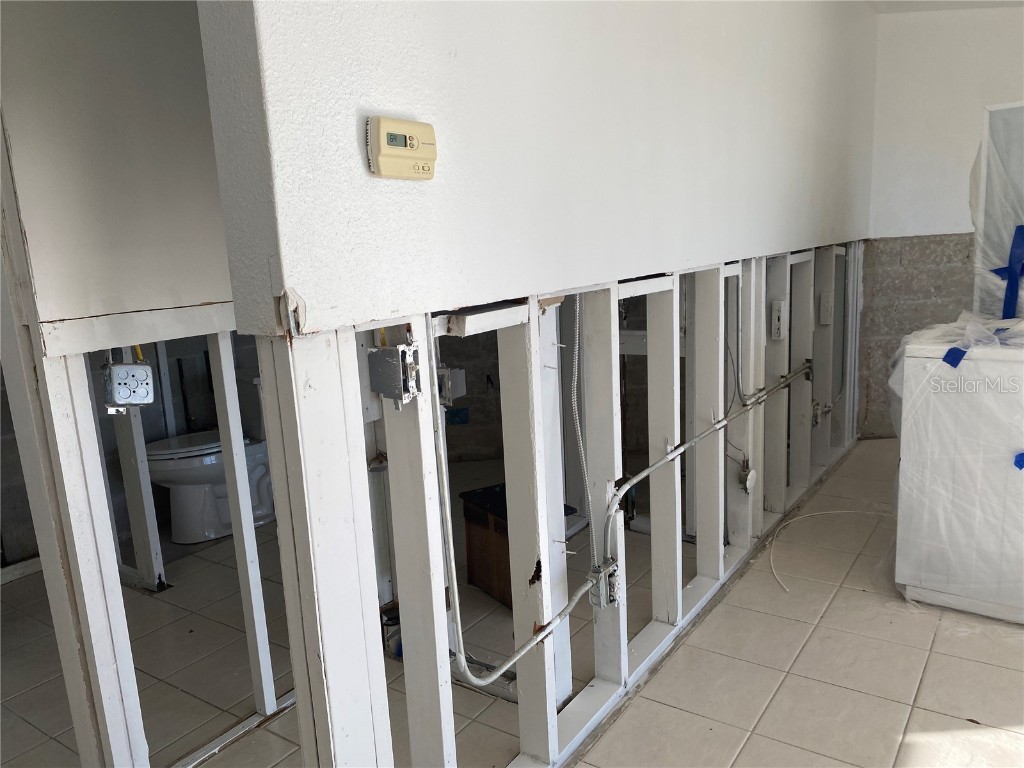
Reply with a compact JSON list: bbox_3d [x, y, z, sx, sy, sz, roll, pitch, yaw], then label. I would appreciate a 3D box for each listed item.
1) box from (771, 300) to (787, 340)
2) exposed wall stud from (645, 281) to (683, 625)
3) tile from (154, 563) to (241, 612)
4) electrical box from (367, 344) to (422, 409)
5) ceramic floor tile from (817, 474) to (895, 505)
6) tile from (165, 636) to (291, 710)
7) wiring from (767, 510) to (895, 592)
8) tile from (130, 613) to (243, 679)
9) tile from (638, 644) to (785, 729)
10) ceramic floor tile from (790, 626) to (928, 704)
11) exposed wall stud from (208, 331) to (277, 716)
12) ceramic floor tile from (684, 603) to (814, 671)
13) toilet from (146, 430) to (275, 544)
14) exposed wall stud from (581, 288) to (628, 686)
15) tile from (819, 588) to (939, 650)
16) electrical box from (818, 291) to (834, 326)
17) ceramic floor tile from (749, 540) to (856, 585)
[{"bbox_3d":[1.189,-0.283,3.433,0.044,0.170,0.045,4,13,35],"label":"box"},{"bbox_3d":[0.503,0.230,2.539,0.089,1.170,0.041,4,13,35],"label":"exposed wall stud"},{"bbox_3d":[-1.261,0.843,3.183,0.333,0.010,0.333,4,12,35],"label":"tile"},{"bbox_3d":[-0.221,-0.024,1.462,0.082,0.100,0.053,4,13,35],"label":"electrical box"},{"bbox_3d":[1.773,0.540,3.927,0.333,0.010,0.333,4,13,35],"label":"ceramic floor tile"},{"bbox_3d":[-0.895,0.949,2.538,0.333,0.010,0.333,4,13,35],"label":"tile"},{"bbox_3d":[1.311,0.674,3.225,0.458,0.015,0.988,4,12,35],"label":"wiring"},{"bbox_3d":[-1.172,0.931,2.733,0.333,0.010,0.333,4,13,35],"label":"tile"},{"bbox_3d":[0.598,0.895,2.284,0.333,0.010,0.333,4,12,35],"label":"tile"},{"bbox_3d":[1.070,0.855,2.360,0.333,0.010,0.333,4,12,35],"label":"ceramic floor tile"},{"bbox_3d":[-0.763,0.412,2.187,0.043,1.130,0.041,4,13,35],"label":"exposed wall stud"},{"bbox_3d":[0.792,0.836,2.554,0.333,0.010,0.333,4,12,35],"label":"ceramic floor tile"},{"bbox_3d":[-1.470,0.354,3.827,0.440,0.750,0.706,4,12,35],"label":"toilet"},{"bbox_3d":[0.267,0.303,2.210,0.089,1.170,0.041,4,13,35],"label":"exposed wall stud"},{"bbox_3d":[1.264,0.796,2.630,0.333,0.010,0.333,4,12,35],"label":"tile"},{"bbox_3d":[1.676,-0.400,4.107,0.050,0.165,0.045,4,13,35],"label":"electrical box"},{"bbox_3d":[1.188,0.722,3.113,0.333,0.010,0.333,4,13,35],"label":"ceramic floor tile"}]

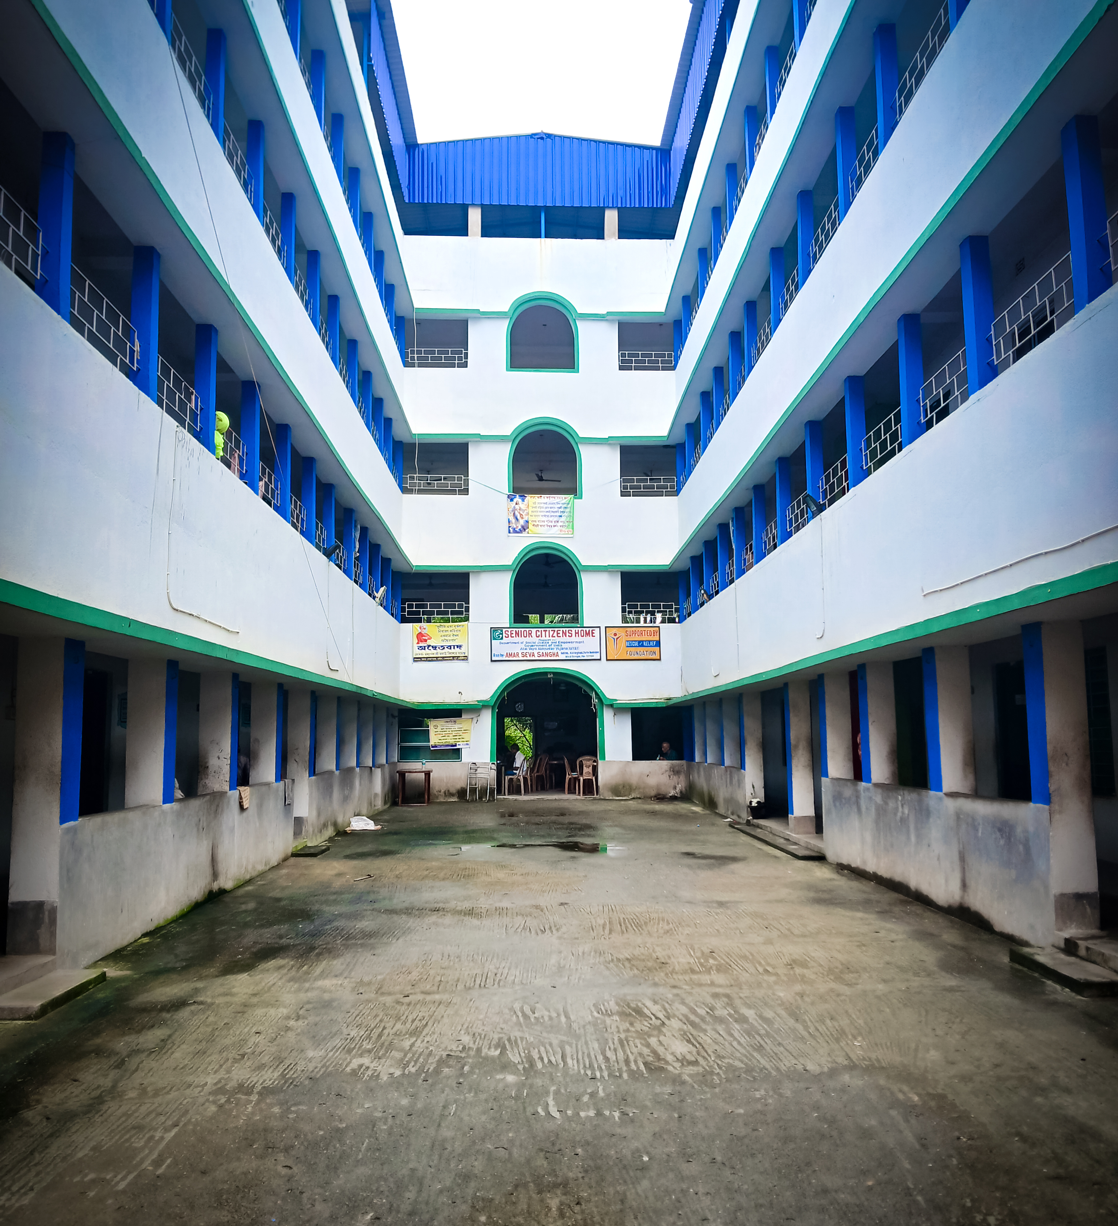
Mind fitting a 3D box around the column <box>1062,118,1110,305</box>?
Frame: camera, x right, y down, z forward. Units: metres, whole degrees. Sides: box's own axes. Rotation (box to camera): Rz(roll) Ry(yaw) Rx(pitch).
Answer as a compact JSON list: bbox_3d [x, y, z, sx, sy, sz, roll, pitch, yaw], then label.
[{"bbox_3d":[3.427,-2.583,7.258,0.170,1.245,0.185,0,-7,-1],"label":"column"}]

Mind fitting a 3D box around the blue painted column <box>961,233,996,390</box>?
[{"bbox_3d":[3.187,-2.232,8.476,0.155,1.220,0.155,0,-7,-1],"label":"blue painted column"}]

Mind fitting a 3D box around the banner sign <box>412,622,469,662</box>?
[{"bbox_3d":[-2.578,0.644,24.470,1.208,0.868,0.030,0,-7,-5],"label":"banner sign"}]

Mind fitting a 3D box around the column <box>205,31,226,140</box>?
[{"bbox_3d":[-3.354,-5.086,10.941,0.157,1.225,0.157,-1,-7,-1],"label":"column"}]

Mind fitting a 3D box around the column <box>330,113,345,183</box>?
[{"bbox_3d":[-3.531,-7.355,17.959,0.157,1.244,0.157,-1,-7,-1],"label":"column"}]

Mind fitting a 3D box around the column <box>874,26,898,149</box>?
[{"bbox_3d":[3.305,-5.241,11.231,0.170,1.340,0.185,0,-7,-1],"label":"column"}]

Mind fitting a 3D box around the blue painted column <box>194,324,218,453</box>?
[{"bbox_3d":[-3.315,-2.085,10.493,0.157,1.210,0.157,-1,-7,-1],"label":"blue painted column"}]

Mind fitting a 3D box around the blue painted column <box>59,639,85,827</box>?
[{"bbox_3d":[-3.133,0.731,6.921,0.260,1.132,0.270,0,-7,-1],"label":"blue painted column"}]

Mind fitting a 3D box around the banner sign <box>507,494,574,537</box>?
[{"bbox_3d":[-0.419,-2.265,26.171,1.551,1.010,0.030,0,-7,-1],"label":"banner sign"}]

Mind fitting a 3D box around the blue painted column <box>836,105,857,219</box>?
[{"bbox_3d":[3.268,-5.072,12.693,0.170,1.340,0.185,0,-7,-1],"label":"blue painted column"}]

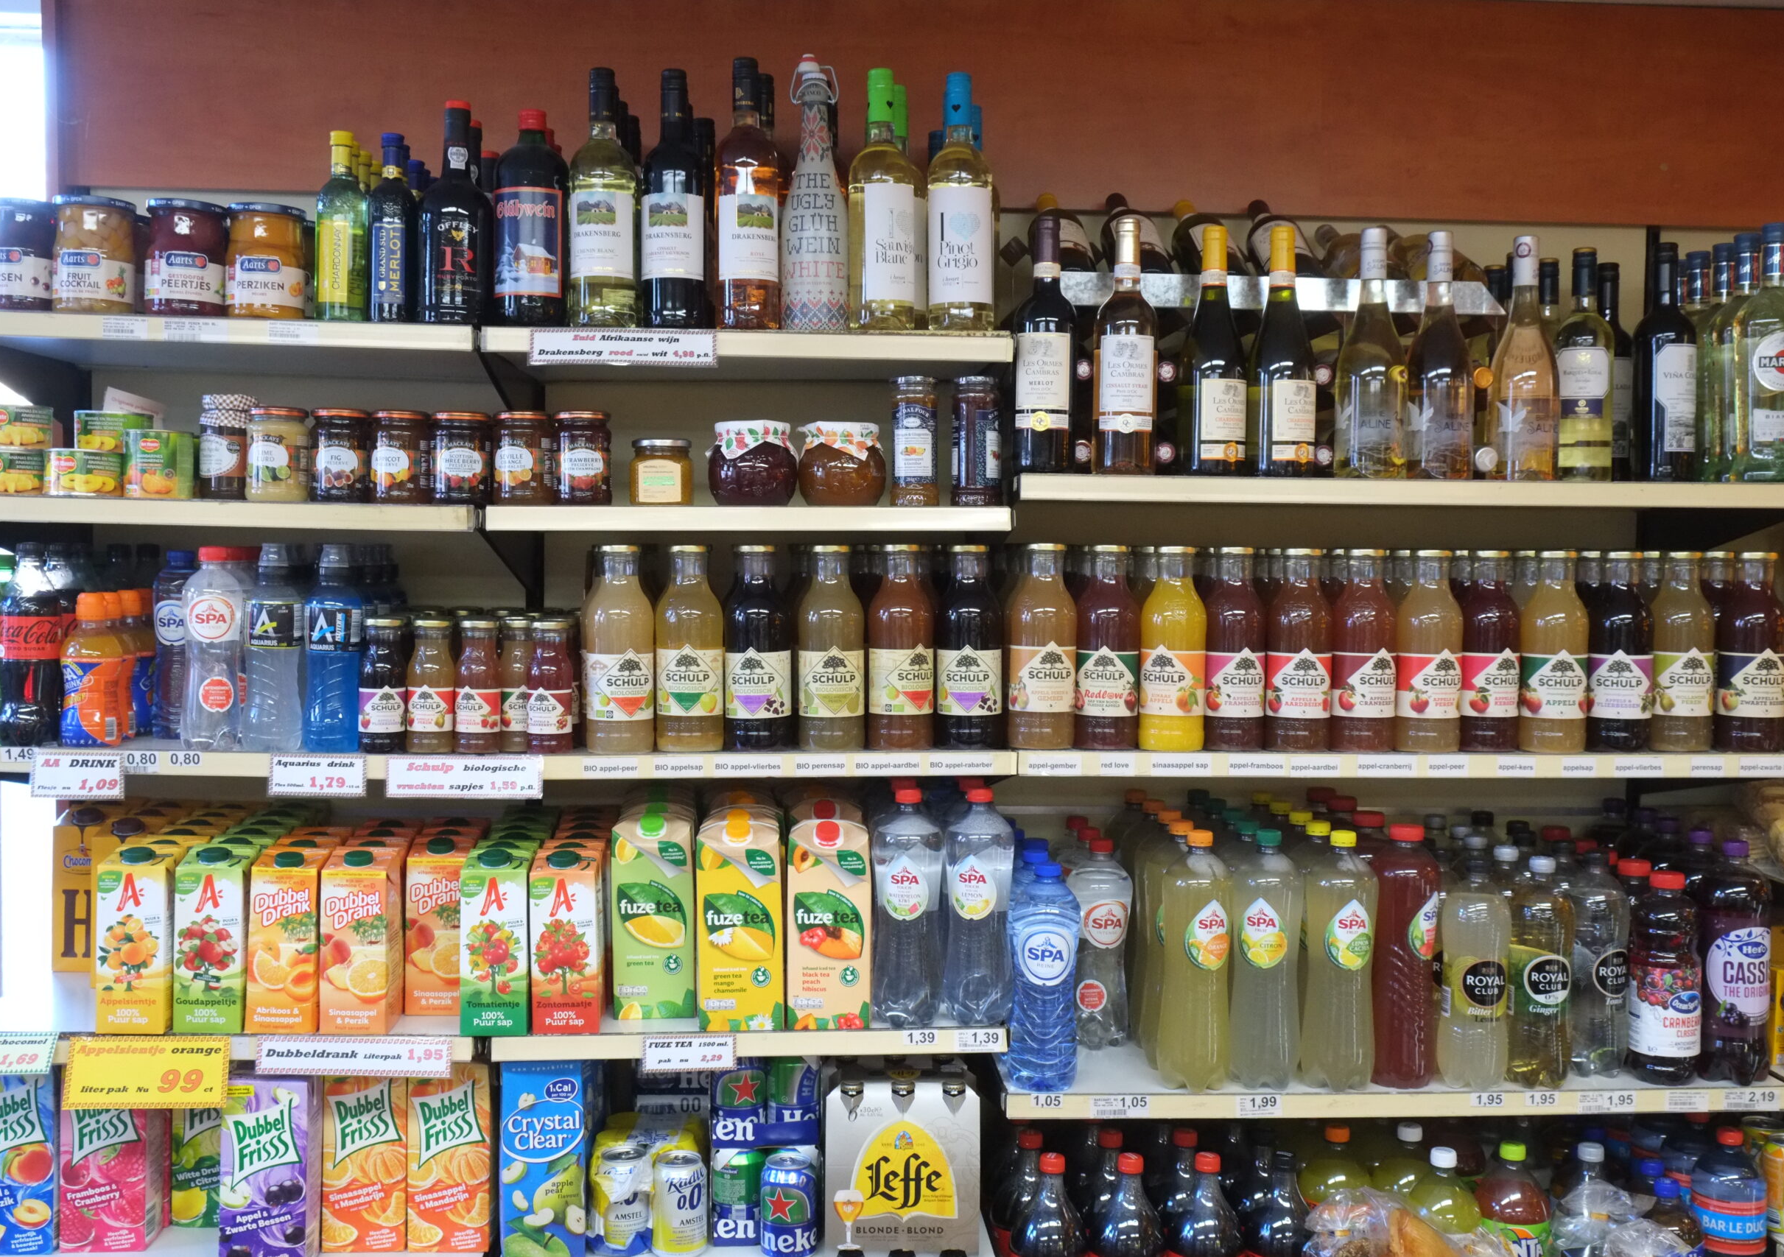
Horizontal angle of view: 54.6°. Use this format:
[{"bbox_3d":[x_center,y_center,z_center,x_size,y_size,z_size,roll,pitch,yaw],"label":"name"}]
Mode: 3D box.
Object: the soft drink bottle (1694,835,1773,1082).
[{"bbox_3d":[1.052,0.413,2.152,0.078,0.296,0.078,0,3,-4],"label":"soft drink bottle"}]

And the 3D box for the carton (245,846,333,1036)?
[{"bbox_3d":[-0.703,0.363,2.022,0.079,0.205,0.071,0,3,-3],"label":"carton"}]

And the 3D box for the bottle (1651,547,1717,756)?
[{"bbox_3d":[0.989,0.028,2.165,0.077,0.248,0.077,1,3,3],"label":"bottle"}]

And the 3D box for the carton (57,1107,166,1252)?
[{"bbox_3d":[-0.924,0.610,2.057,0.096,0.242,0.068,0,3,-3],"label":"carton"}]

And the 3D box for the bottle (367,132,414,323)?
[{"bbox_3d":[-0.582,-0.462,2.016,0.053,0.221,0.053,0,3,-3],"label":"bottle"}]

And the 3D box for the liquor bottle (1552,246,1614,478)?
[{"bbox_3d":[0.862,-0.325,2.153,0.073,0.289,0.073,2,3,25],"label":"liquor bottle"}]

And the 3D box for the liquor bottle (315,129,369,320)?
[{"bbox_3d":[-0.637,-0.461,2.002,0.058,0.221,0.058,1,3,6],"label":"liquor bottle"}]

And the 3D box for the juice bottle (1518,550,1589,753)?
[{"bbox_3d":[0.823,0.027,2.145,0.077,0.248,0.077,1,3,4],"label":"juice bottle"}]

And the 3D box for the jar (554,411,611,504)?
[{"bbox_3d":[-0.365,-0.201,2.040,0.066,0.109,0.066,0,3,-10],"label":"jar"}]

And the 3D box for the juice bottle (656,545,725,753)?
[{"bbox_3d":[-0.233,0.024,2.000,0.077,0.237,0.077,0,3,-4],"label":"juice bottle"}]

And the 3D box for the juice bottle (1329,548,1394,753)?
[{"bbox_3d":[0.579,0.025,2.116,0.079,0.245,0.079,-1,3,-20],"label":"juice bottle"}]

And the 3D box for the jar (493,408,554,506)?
[{"bbox_3d":[-0.441,-0.202,2.069,0.071,0.112,0.071,0,4,-3],"label":"jar"}]

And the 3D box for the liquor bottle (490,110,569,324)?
[{"bbox_3d":[-0.425,-0.483,2.033,0.087,0.244,0.087,0,3,-12],"label":"liquor bottle"}]

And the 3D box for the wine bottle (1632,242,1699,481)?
[{"bbox_3d":[0.958,-0.326,2.138,0.077,0.294,0.077,0,3,-9],"label":"wine bottle"}]

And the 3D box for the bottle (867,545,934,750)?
[{"bbox_3d":[0.011,0.021,2.126,0.080,0.247,0.080,0,4,-3],"label":"bottle"}]

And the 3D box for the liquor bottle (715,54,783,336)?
[{"bbox_3d":[-0.172,-0.513,2.068,0.075,0.325,0.075,0,4,-3],"label":"liquor bottle"}]

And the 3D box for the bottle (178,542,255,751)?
[{"bbox_3d":[-0.786,0.022,2.002,0.068,0.234,0.068,0,3,-18],"label":"bottle"}]

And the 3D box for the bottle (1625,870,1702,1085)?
[{"bbox_3d":[0.970,0.431,2.165,0.084,0.263,0.084,-1,3,-19],"label":"bottle"}]

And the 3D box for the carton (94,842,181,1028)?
[{"bbox_3d":[-0.876,0.360,2.019,0.079,0.208,0.068,0,3,-4],"label":"carton"}]

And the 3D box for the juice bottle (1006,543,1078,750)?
[{"bbox_3d":[0.185,0.021,2.121,0.081,0.251,0.081,0,3,0],"label":"juice bottle"}]

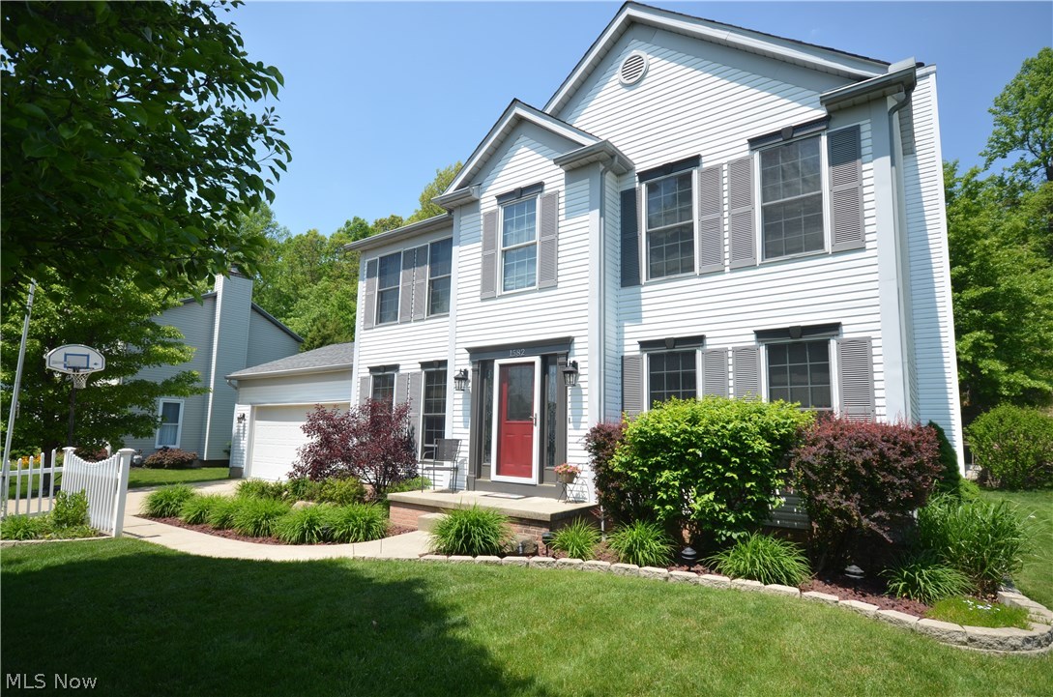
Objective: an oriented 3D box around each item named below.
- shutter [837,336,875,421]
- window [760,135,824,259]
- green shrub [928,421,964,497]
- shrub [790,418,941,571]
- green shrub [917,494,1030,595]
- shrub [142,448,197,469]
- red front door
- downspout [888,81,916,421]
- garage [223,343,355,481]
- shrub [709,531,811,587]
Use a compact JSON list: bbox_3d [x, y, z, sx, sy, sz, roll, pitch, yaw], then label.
[{"bbox_3d":[4.038,0.772,6.741,0.359,1.820,0.050,-6,-11,38],"label":"shutter"},{"bbox_3d":[3.496,-1.977,7.351,0.840,1.604,0.100,-5,-10,39],"label":"window"},{"bbox_3d":[4.740,1.671,6.401,0.650,1.680,0.700,-5,-10,39],"label":"green shrub"},{"bbox_3d":[3.484,1.581,5.847,1.380,1.590,1.250,-5,-10,39],"label":"shrub"},{"bbox_3d":[4.396,1.888,5.444,0.980,0.910,0.950,-5,-10,39],"label":"green shrub"},{"bbox_3d":[-13.833,4.266,21.500,1.300,0.800,1.850,-5,-10,38],"label":"shrub"},{"bbox_3d":[-0.171,1.183,9.228,0.880,2.000,0.070,-5,-10,38],"label":"red front door"},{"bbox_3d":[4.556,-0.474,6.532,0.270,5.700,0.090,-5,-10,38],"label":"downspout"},{"bbox_3d":[-4.679,1.882,18.227,7.100,4.750,7.000,-6,-11,38],"label":"garage"},{"bbox_3d":[2.355,2.121,5.740,1.000,0.440,0.900,-5,-10,39],"label":"shrub"}]

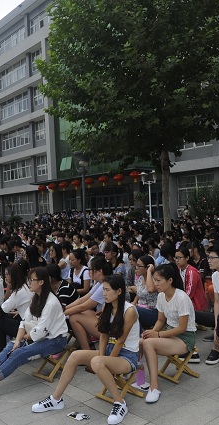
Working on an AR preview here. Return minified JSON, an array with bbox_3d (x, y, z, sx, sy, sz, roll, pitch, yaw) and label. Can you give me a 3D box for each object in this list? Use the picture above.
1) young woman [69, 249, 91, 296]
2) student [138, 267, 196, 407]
[{"bbox_3d":[-0.462,1.047,5.831,0.460,1.100,0.780,-3,0,38],"label":"young woman"},{"bbox_3d":[0.493,1.004,3.831,0.476,1.094,0.780,-3,0,43],"label":"student"}]

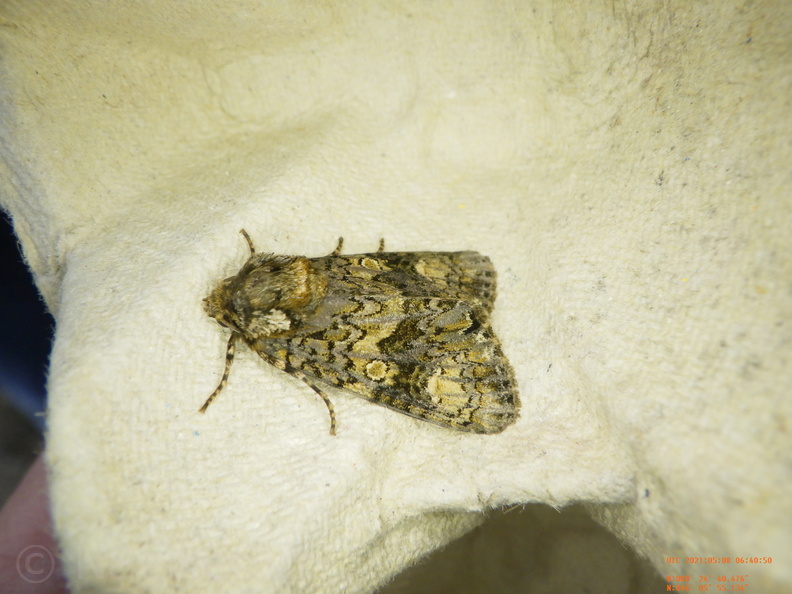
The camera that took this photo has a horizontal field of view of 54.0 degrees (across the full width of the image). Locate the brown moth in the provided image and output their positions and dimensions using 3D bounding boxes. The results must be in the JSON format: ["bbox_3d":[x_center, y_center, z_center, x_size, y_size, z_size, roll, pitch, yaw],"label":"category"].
[{"bbox_3d":[-0.002,0.001,0.050,0.021,0.007,0.014,8,70,3],"label":"brown moth"}]

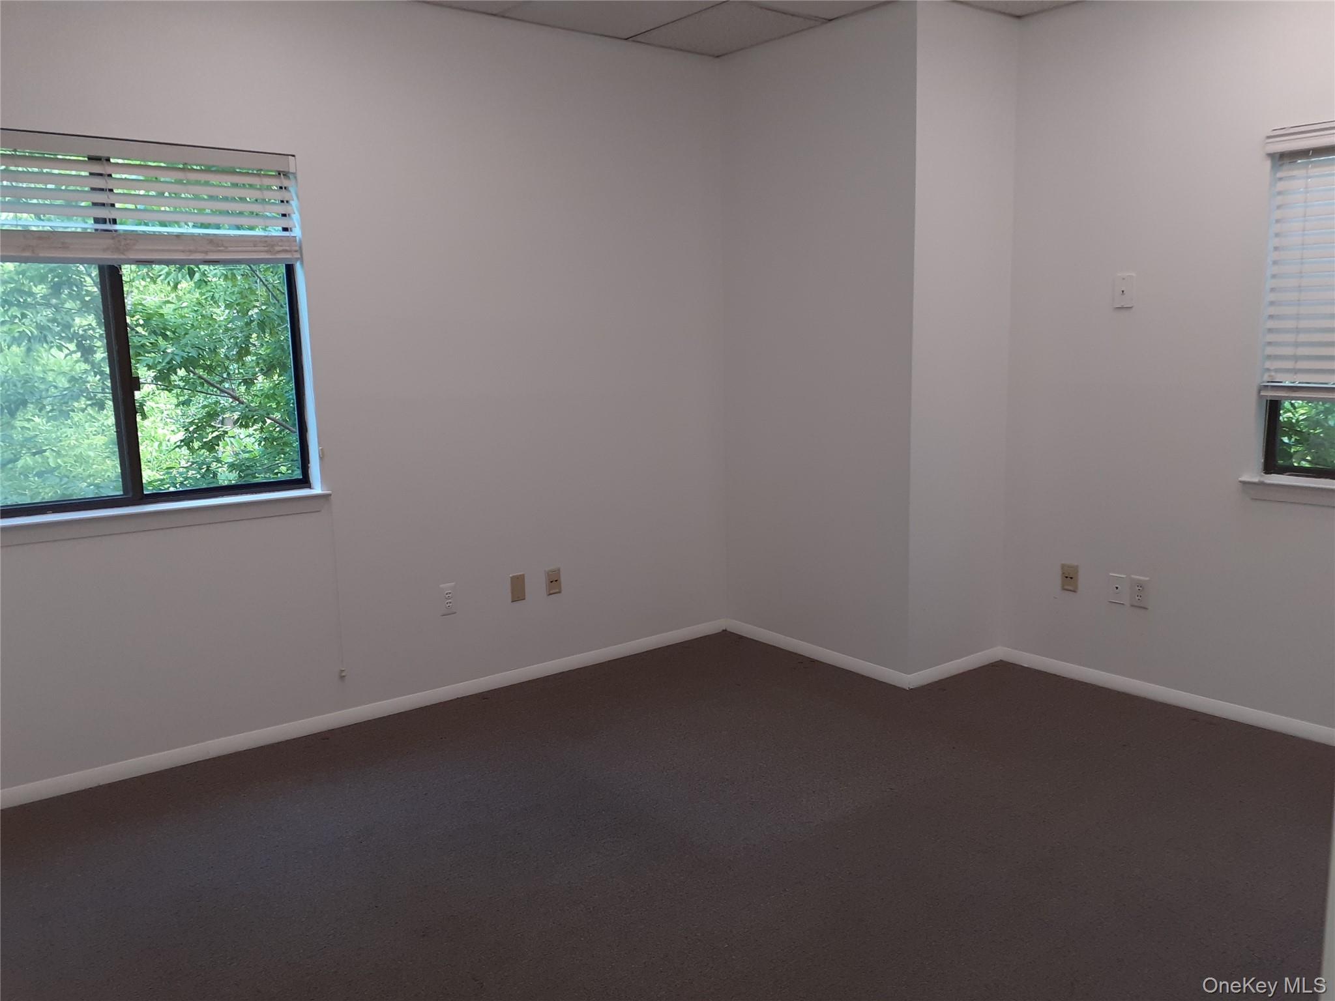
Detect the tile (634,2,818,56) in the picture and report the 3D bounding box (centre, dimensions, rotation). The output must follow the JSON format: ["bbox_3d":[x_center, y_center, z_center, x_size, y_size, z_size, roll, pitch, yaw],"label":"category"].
[{"bbox_3d":[0.238,-1.963,4.330,0.480,0.020,0.625,-8,11,-39],"label":"tile"}]

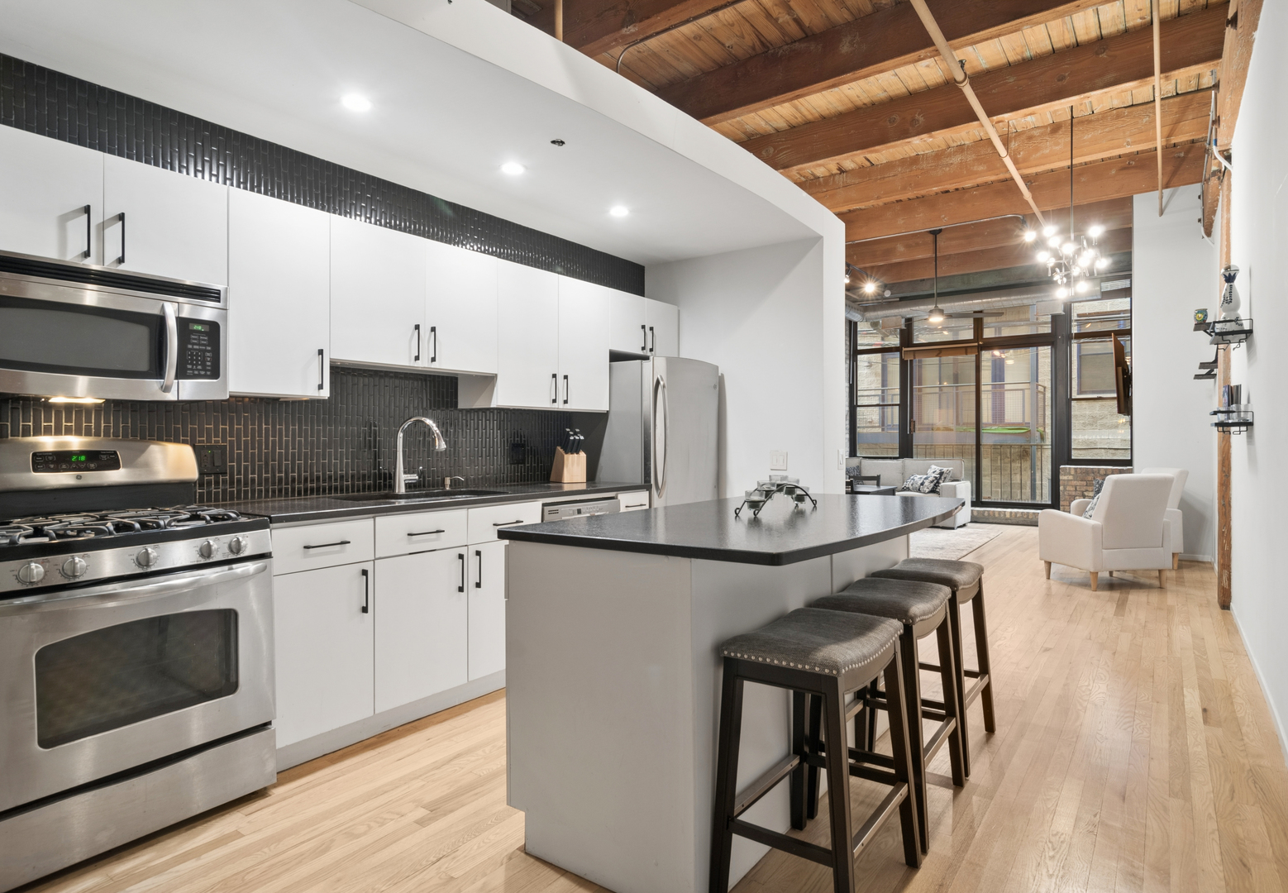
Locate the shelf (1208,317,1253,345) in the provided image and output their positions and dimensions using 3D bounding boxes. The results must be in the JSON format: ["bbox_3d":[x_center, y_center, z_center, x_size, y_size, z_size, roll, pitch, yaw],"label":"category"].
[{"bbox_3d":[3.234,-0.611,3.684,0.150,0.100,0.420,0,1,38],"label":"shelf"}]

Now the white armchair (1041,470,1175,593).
[{"bbox_3d":[3.790,0.658,5.490,0.690,0.920,0.720,0,1,-8],"label":"white armchair"}]

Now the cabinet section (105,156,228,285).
[{"bbox_3d":[-1.804,-0.788,2.468,0.330,0.381,0.375,1,1,38],"label":"cabinet section"}]

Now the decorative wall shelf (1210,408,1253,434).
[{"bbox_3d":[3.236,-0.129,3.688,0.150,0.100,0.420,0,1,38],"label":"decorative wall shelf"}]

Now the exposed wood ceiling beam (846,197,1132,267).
[{"bbox_3d":[4.112,-2.698,8.655,3.600,0.350,0.160,0,1,35],"label":"exposed wood ceiling beam"}]

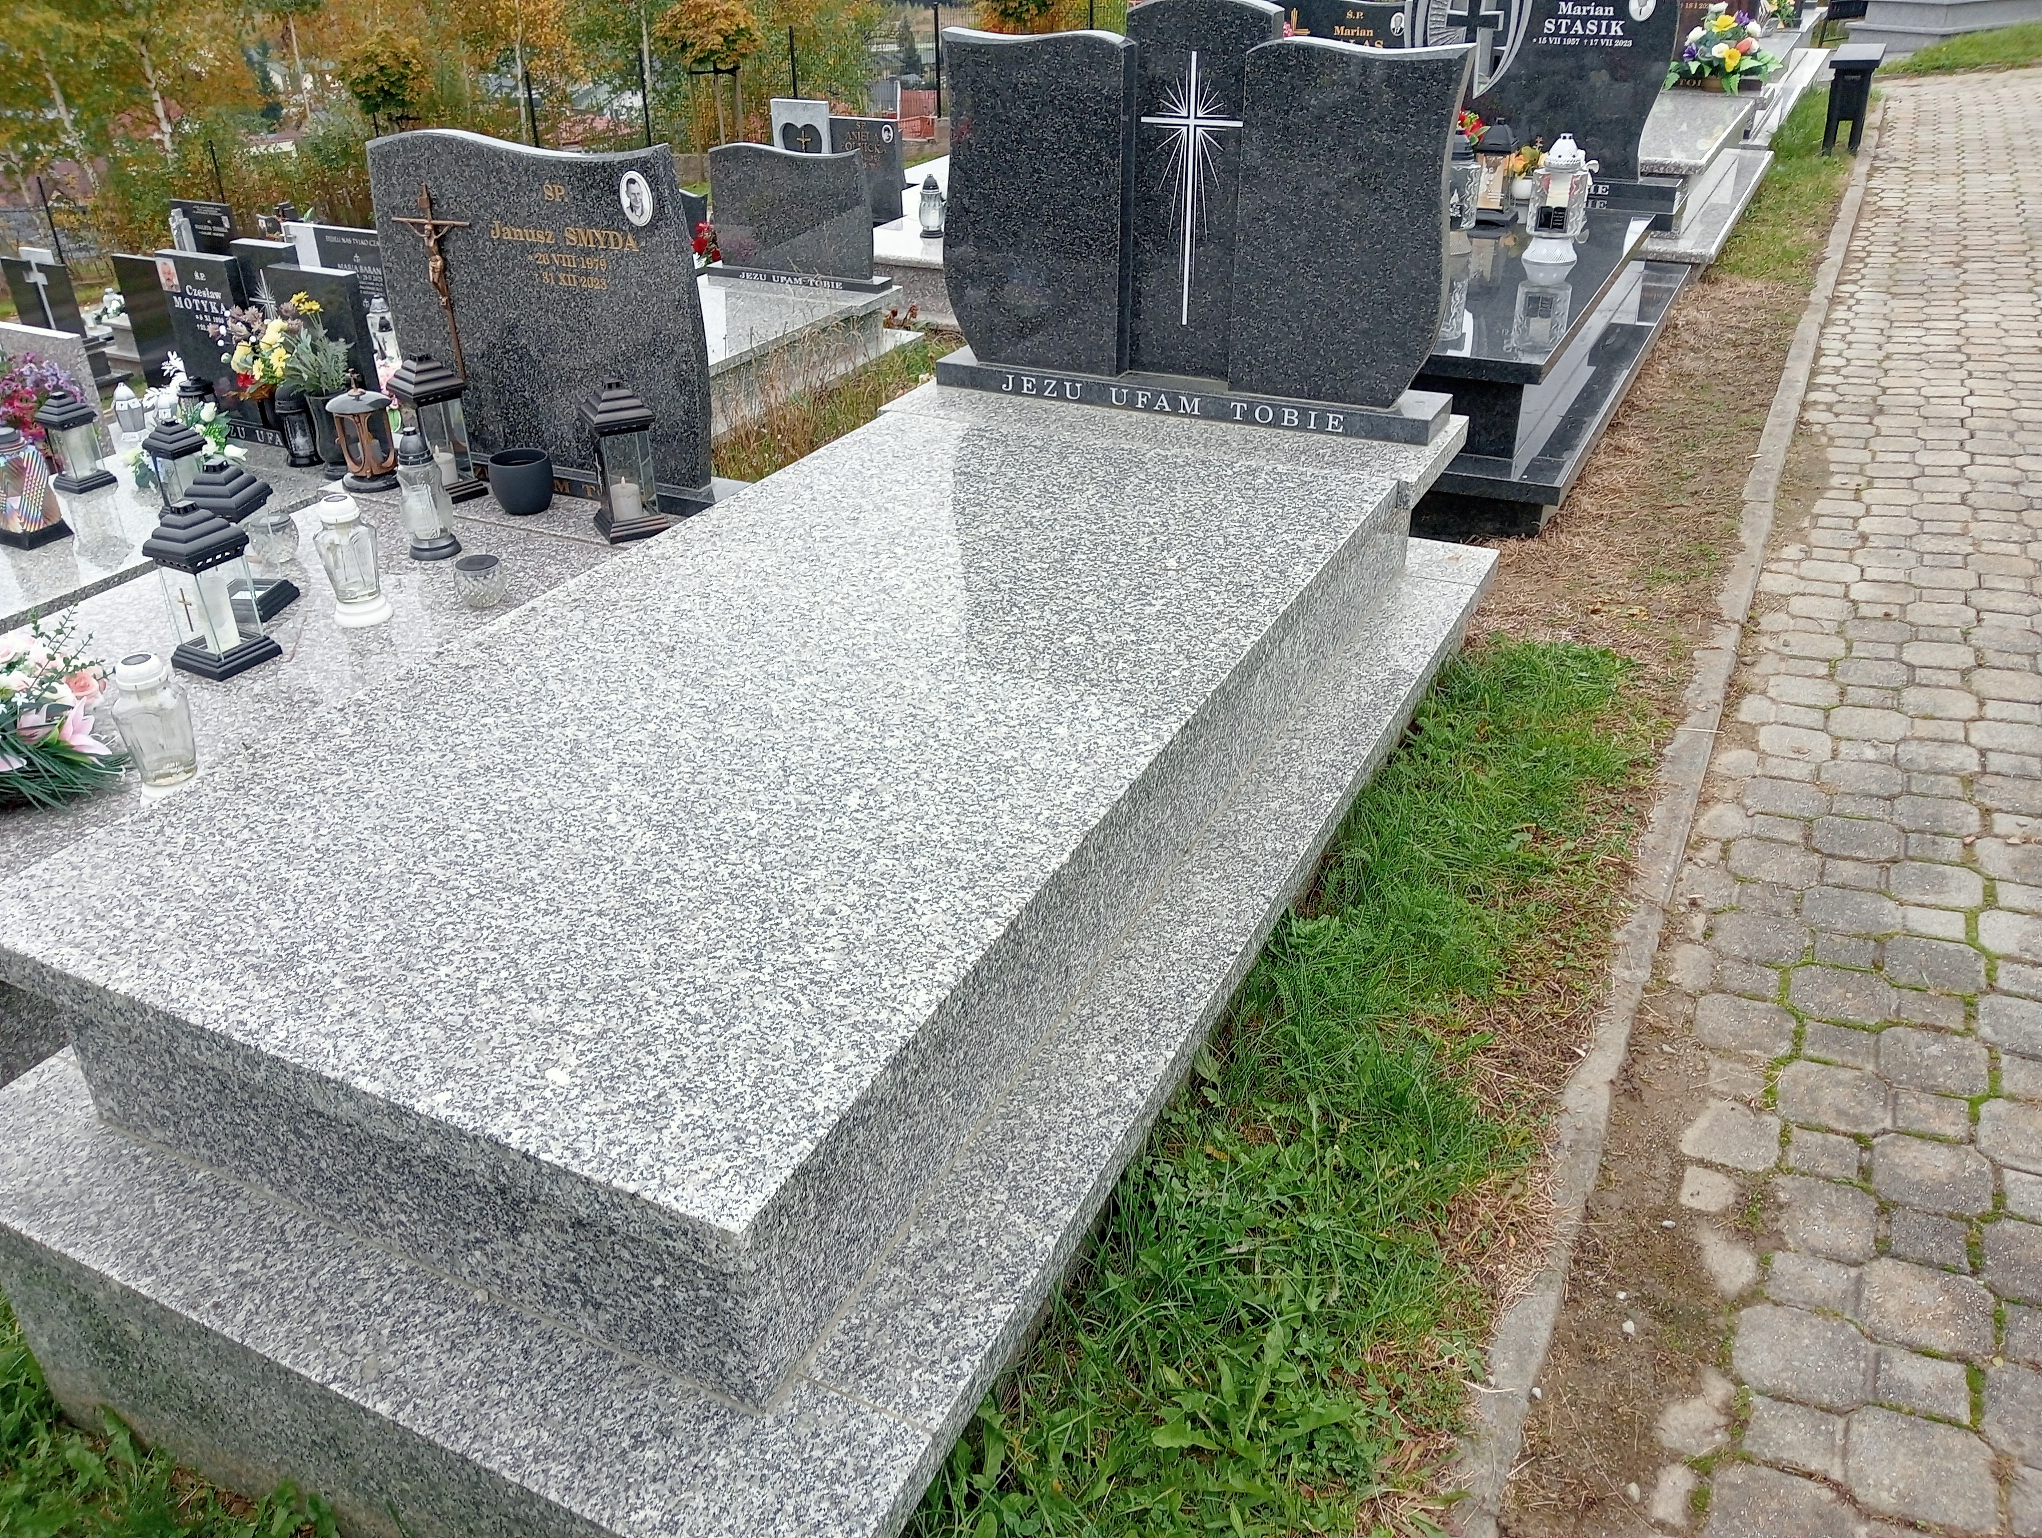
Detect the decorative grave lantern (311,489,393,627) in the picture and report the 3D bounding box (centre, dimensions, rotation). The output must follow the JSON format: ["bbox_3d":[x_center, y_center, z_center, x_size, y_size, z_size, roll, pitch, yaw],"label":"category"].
[{"bbox_3d":[-1.089,-0.343,2.692,0.099,0.204,0.099,13,32,23],"label":"decorative grave lantern"}]

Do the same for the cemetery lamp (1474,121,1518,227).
[{"bbox_3d":[1.298,-1.643,4.538,0.155,0.263,0.155,18,35,30],"label":"cemetery lamp"}]

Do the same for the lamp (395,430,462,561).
[{"bbox_3d":[-1.304,-0.612,3.615,0.115,0.275,0.115,13,32,23],"label":"lamp"}]

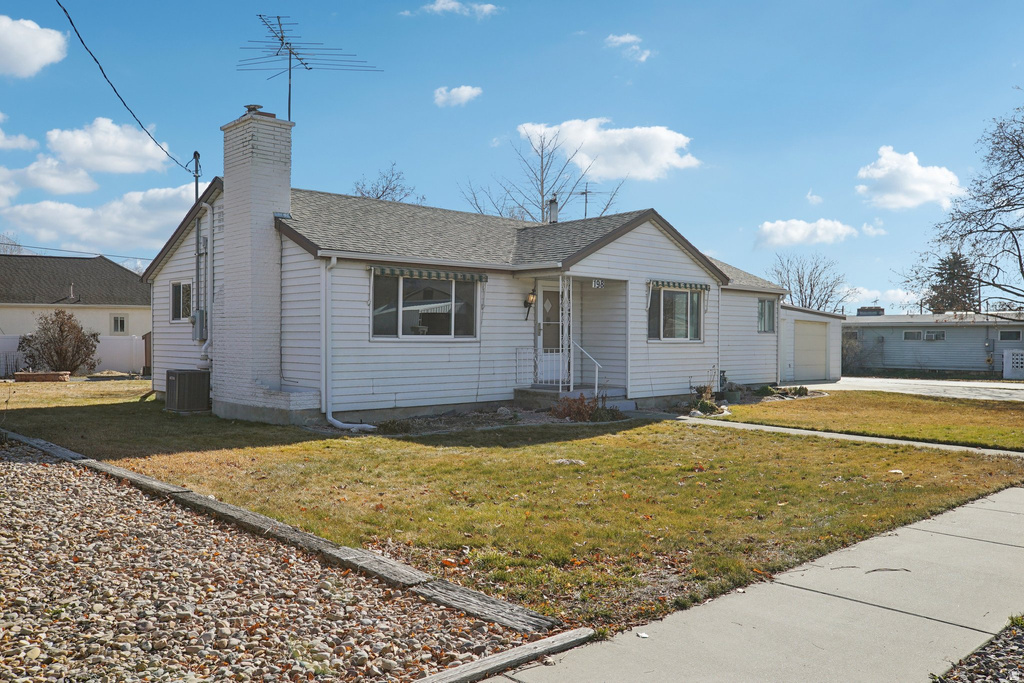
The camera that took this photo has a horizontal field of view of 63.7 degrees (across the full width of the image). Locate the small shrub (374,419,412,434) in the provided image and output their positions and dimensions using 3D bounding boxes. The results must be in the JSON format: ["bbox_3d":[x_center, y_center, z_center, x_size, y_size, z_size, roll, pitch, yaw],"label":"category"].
[{"bbox_3d":[-1.790,1.250,12.450,0.560,0.280,0.480,0,0,0],"label":"small shrub"}]

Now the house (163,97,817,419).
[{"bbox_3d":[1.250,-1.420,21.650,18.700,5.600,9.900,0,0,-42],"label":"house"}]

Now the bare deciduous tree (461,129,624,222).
[{"bbox_3d":[1.330,-4.000,36.000,7.300,10.500,7.200,0,0,0],"label":"bare deciduous tree"}]

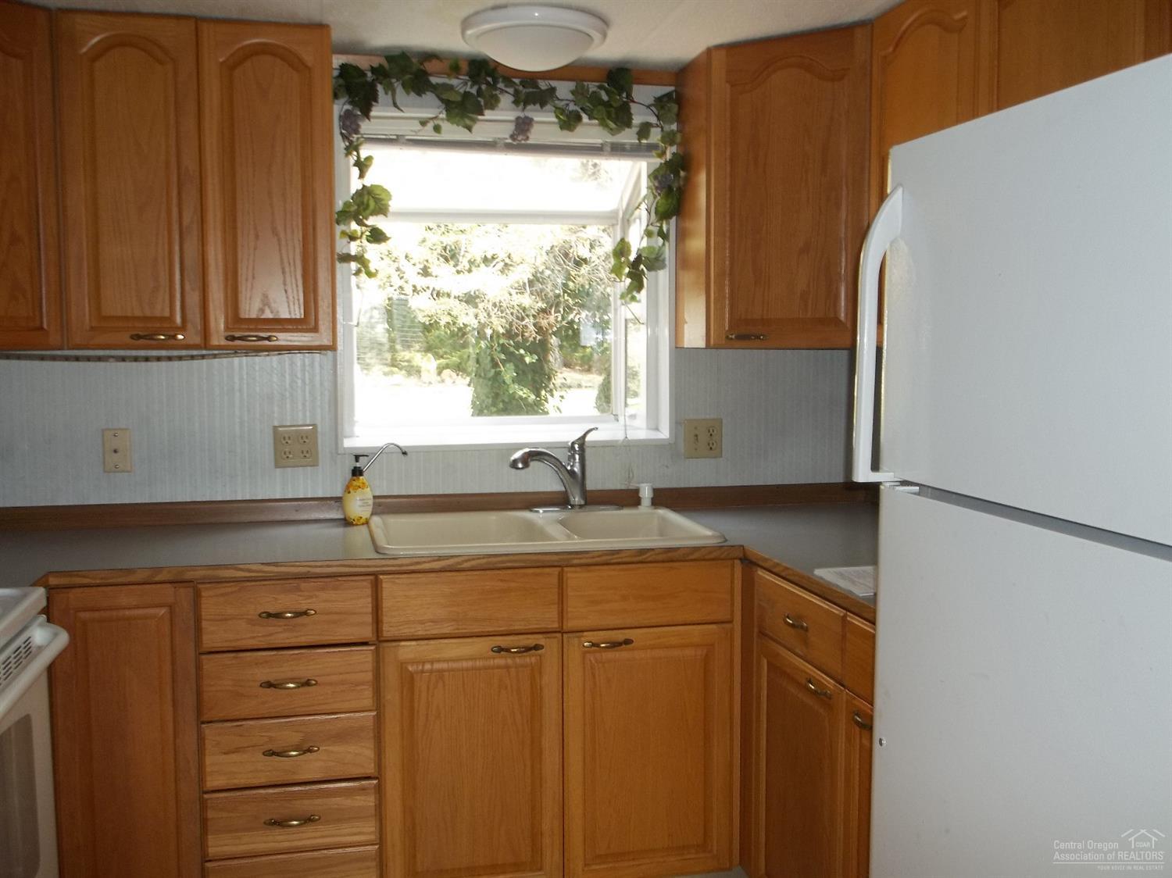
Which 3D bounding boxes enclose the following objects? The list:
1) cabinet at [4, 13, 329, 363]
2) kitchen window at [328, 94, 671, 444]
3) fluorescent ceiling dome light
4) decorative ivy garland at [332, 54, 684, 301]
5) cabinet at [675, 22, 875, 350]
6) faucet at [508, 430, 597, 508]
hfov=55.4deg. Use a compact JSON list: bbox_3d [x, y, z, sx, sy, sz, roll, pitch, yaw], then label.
[{"bbox_3d":[-0.965,-0.616,2.791,0.652,0.781,0.283,-1,4,-12],"label":"cabinet"},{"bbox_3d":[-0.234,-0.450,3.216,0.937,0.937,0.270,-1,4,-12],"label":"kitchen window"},{"bbox_3d":[-0.125,-0.955,2.737,0.356,0.100,0.356,0,4,0],"label":"fluorescent ceiling dome light"},{"bbox_3d":[-0.198,-0.700,3.028,0.959,0.641,0.128,-1,4,-12],"label":"decorative ivy garland"},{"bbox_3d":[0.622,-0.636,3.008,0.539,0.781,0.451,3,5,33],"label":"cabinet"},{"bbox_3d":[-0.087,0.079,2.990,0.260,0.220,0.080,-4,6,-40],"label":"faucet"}]

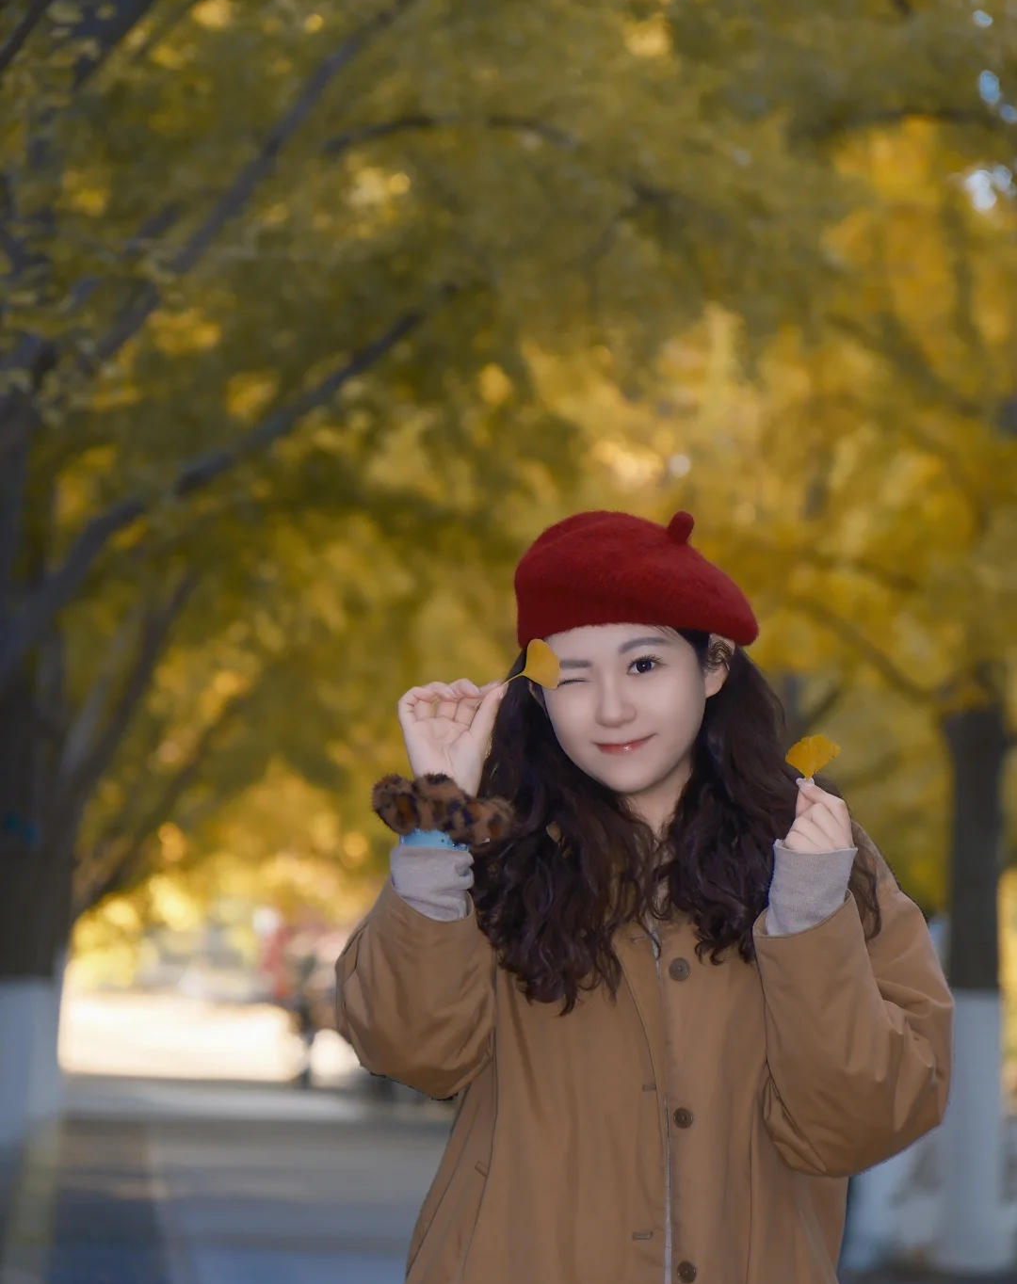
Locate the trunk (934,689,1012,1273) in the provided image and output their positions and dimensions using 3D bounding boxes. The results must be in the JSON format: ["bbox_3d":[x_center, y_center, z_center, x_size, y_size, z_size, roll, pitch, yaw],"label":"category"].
[{"bbox_3d":[1.852,1.349,17.700,0.280,2.330,0.280,0,-4,0],"label":"trunk"}]

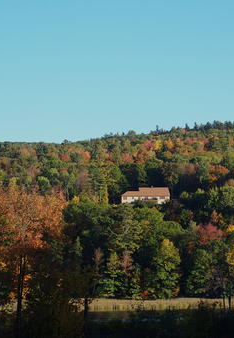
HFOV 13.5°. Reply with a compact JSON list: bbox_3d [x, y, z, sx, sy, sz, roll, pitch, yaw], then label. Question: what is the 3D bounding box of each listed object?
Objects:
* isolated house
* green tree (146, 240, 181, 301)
[{"bbox_3d":[12.180,11.340,415.000,20.200,7.300,10.000,0,-4,0],"label":"isolated house"},{"bbox_3d":[14.020,30.000,298.000,10.000,18.200,10.000,0,-4,0],"label":"green tree"}]

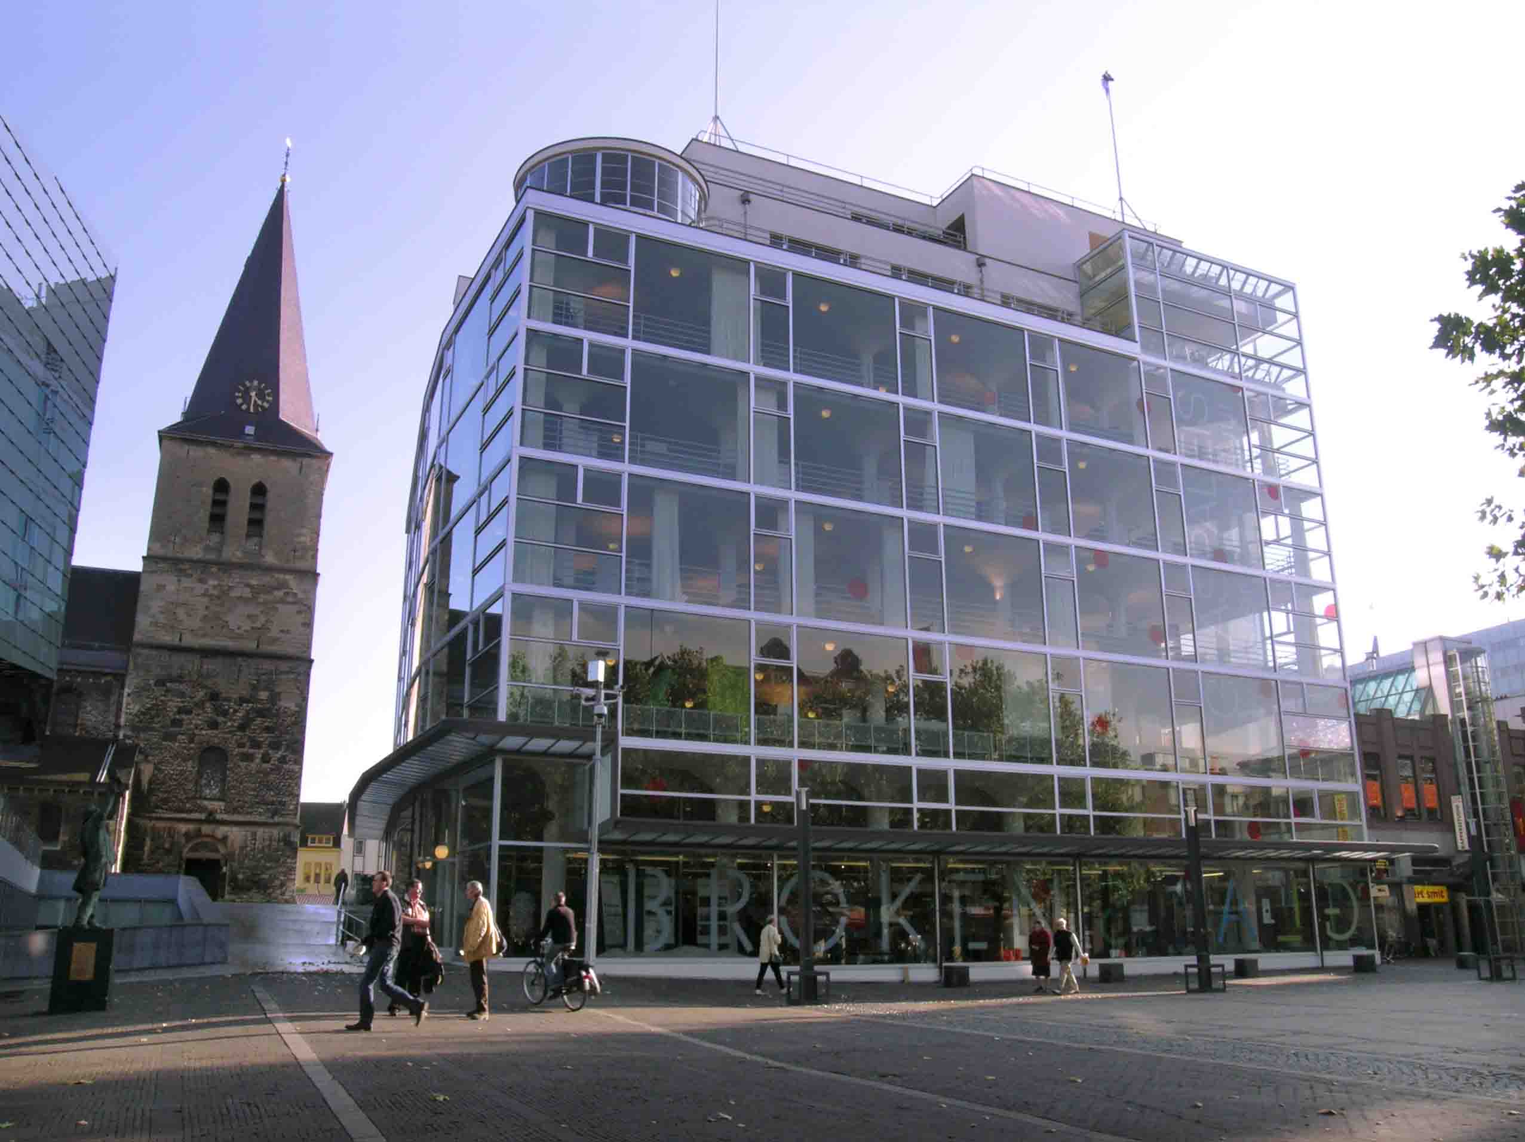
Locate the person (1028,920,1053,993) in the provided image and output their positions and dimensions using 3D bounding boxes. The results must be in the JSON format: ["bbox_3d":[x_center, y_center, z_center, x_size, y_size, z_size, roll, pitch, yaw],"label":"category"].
[{"bbox_3d":[6.392,8.927,28.623,0.420,1.620,0.520,15,-22,-42],"label":"person"}]

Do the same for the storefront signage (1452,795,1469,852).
[{"bbox_3d":[27.186,9.832,48.085,0.150,2.100,0.580,3,-16,-12],"label":"storefront signage"}]

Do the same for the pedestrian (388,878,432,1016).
[{"bbox_3d":[-4.525,4.891,16.069,0.520,1.690,0.420,11,-19,-34],"label":"pedestrian"}]

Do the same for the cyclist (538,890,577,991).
[{"bbox_3d":[-3.296,5.976,19.766,0.500,1.600,0.650,14,-21,-42],"label":"cyclist"}]

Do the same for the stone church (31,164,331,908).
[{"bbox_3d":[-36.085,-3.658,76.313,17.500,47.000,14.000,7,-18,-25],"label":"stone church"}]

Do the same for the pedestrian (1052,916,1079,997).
[{"bbox_3d":[6.999,8.882,28.535,0.550,1.700,0.520,7,-17,-23],"label":"pedestrian"}]

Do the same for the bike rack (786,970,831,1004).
[{"bbox_3d":[0.930,8.402,24.836,0.650,0.640,0.620,7,-17,-25],"label":"bike rack"}]

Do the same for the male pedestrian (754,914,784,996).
[{"bbox_3d":[0.152,8.408,27.032,0.620,1.680,0.480,6,-17,-21],"label":"male pedestrian"}]

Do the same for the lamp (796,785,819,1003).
[{"bbox_3d":[0.929,6.519,25.005,0.300,4.240,0.300,7,-17,-25],"label":"lamp"}]

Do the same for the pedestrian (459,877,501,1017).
[{"bbox_3d":[-3.717,4.992,16.288,0.470,1.750,0.500,4,-16,-14],"label":"pedestrian"}]

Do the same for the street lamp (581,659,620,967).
[{"bbox_3d":[-3.806,5.542,27.996,0.950,7.230,0.450,1,-16,-5],"label":"street lamp"}]

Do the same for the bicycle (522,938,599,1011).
[{"bbox_3d":[-3.206,6.386,19.652,0.600,1.100,1.780,14,-21,-40],"label":"bicycle"}]

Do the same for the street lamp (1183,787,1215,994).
[{"bbox_3d":[10.346,7.732,29.400,0.320,4.350,0.320,7,-18,-25],"label":"street lamp"}]

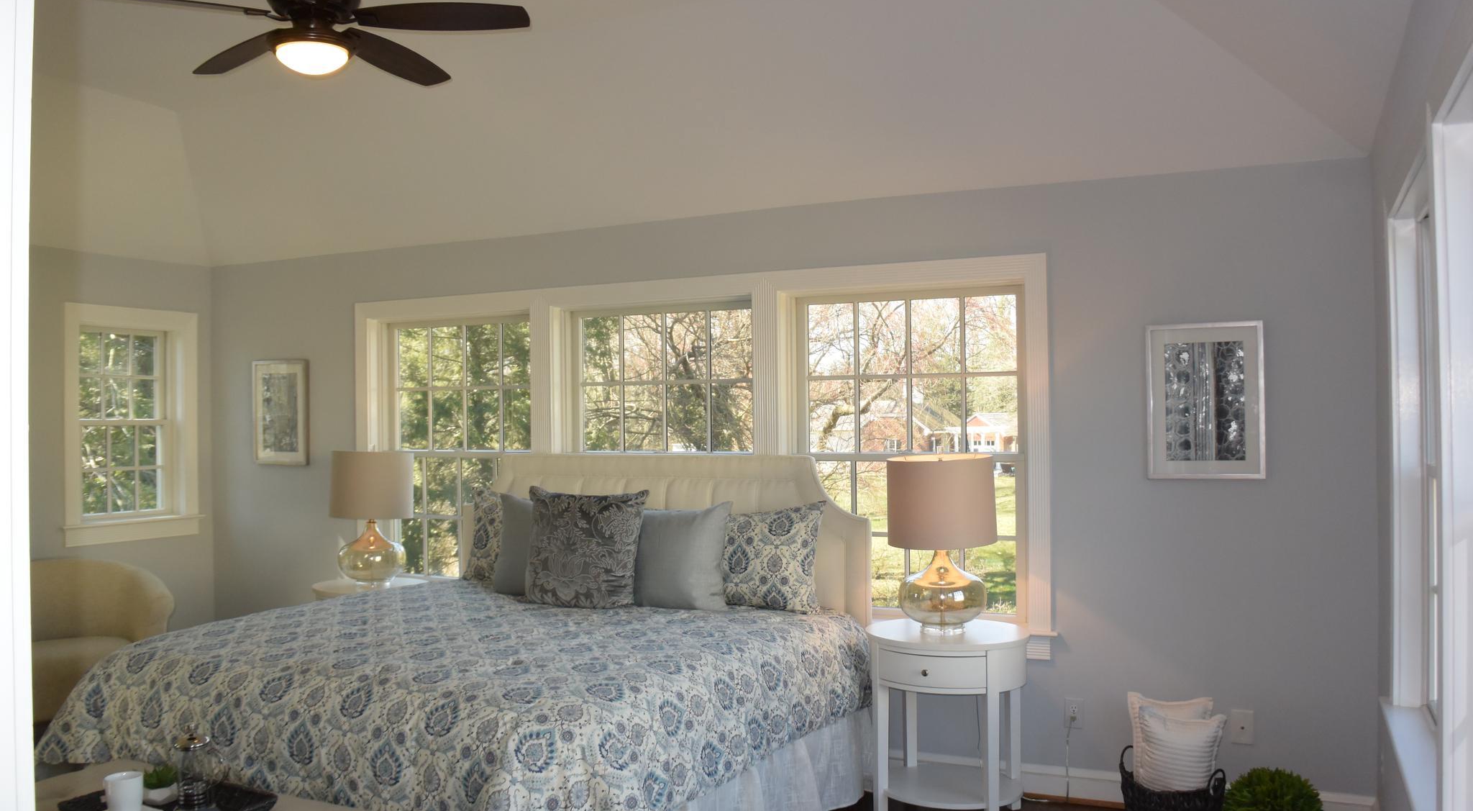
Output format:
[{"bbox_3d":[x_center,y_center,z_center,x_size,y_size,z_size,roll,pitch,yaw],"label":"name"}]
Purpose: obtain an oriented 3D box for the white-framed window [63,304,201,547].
[{"bbox_3d":[-3.172,0.100,5.841,0.100,1.220,0.770,-1,0,25],"label":"white-framed window"}]

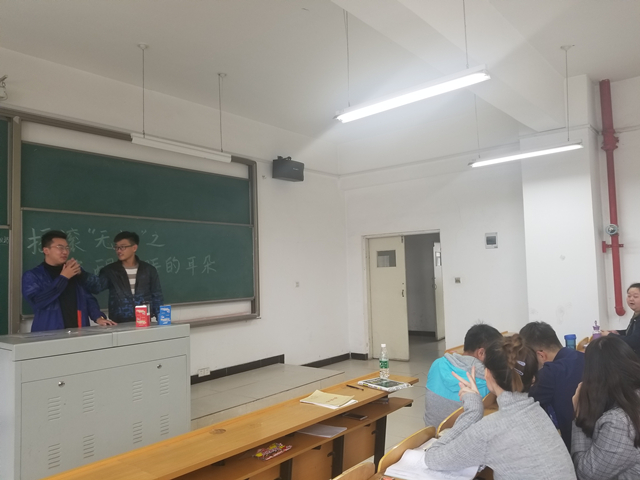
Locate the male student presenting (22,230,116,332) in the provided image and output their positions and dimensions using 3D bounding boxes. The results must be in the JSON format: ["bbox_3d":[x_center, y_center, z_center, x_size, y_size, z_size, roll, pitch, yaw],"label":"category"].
[{"bbox_3d":[-1.956,0.775,3.737,0.460,1.678,0.570,-4,-4,37],"label":"male student presenting"}]

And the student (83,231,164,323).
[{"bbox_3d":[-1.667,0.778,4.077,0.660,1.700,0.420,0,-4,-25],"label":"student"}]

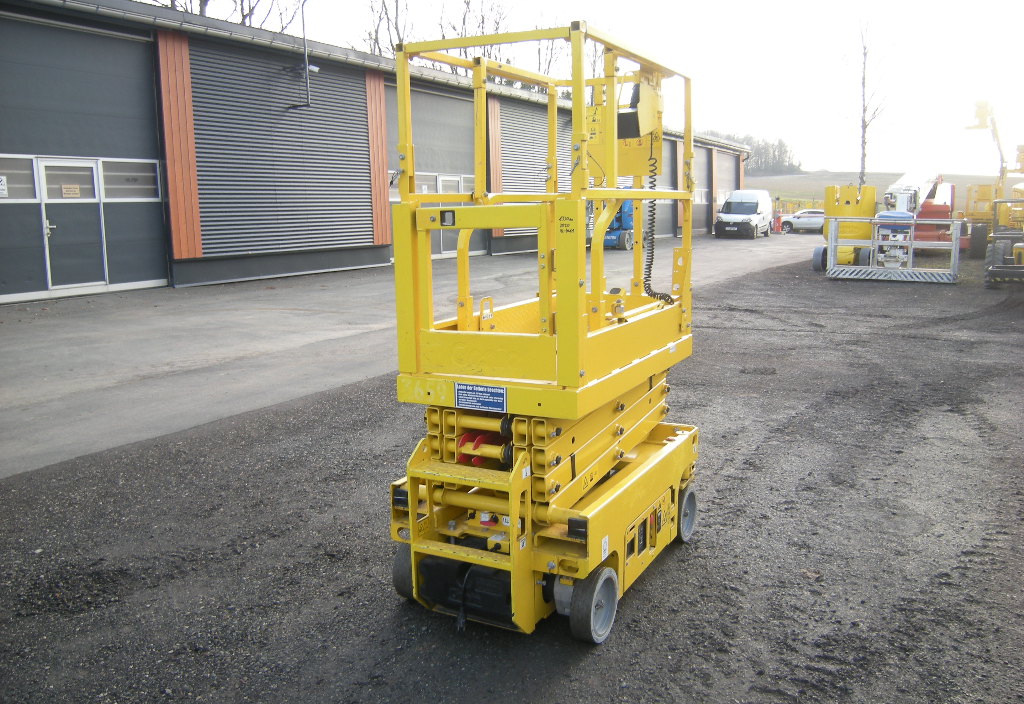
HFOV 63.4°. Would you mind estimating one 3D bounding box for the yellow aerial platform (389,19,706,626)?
[{"bbox_3d":[0.156,-0.103,3.171,0.770,1.980,1.420,4,11,28],"label":"yellow aerial platform"}]

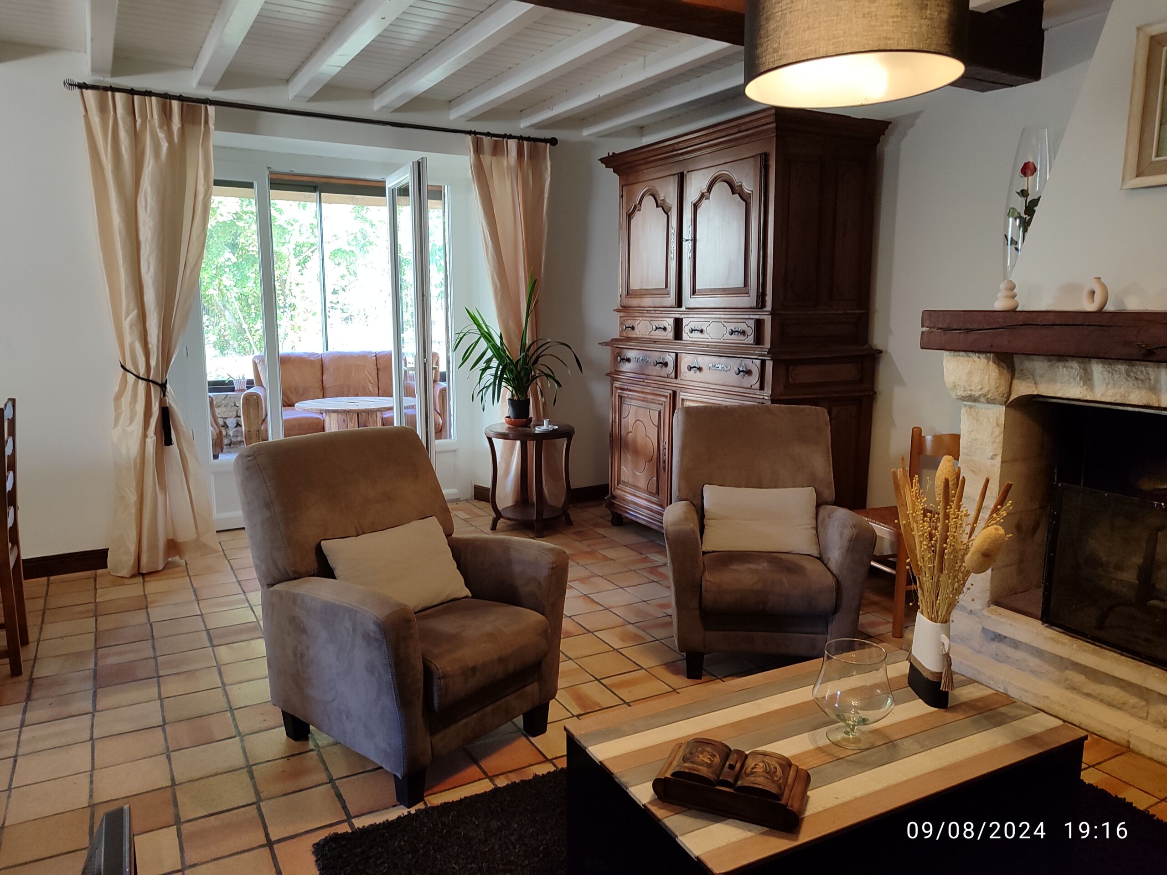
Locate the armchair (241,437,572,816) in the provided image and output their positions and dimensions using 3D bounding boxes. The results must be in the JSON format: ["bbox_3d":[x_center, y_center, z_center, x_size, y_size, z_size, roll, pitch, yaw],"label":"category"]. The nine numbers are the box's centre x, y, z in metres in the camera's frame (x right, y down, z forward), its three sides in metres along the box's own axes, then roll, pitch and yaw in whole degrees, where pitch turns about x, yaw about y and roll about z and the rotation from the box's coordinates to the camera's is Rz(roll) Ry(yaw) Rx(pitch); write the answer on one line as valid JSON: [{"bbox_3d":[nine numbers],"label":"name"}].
[{"bbox_3d":[-0.625,0.510,2.844,0.869,0.975,0.748,8,12,40],"label":"armchair"}]

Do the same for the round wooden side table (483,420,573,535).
[{"bbox_3d":[-0.332,0.259,5.378,0.568,0.649,0.568,0,9,0],"label":"round wooden side table"}]

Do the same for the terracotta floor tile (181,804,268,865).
[{"bbox_3d":[-0.941,1.046,2.218,0.196,0.014,0.196,-5,10,-29],"label":"terracotta floor tile"}]

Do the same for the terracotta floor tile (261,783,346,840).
[{"bbox_3d":[-0.806,1.079,2.427,0.200,0.015,0.200,-5,11,-29],"label":"terracotta floor tile"}]

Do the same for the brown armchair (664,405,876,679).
[{"bbox_3d":[0.694,0.374,3.401,0.740,0.960,0.800,1,9,5],"label":"brown armchair"}]

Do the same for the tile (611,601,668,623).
[{"bbox_3d":[0.255,0.813,3.881,0.200,0.018,0.200,-5,11,-29],"label":"tile"}]

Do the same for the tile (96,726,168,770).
[{"bbox_3d":[-1.419,0.978,2.646,0.196,0.014,0.196,-5,10,-29],"label":"tile"}]

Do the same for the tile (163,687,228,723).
[{"bbox_3d":[-1.369,0.954,2.981,0.200,0.018,0.200,-5,11,-29],"label":"tile"}]

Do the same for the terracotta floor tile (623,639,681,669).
[{"bbox_3d":[0.284,0.908,3.504,0.200,0.015,0.200,-5,11,-29],"label":"terracotta floor tile"}]

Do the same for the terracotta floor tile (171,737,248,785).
[{"bbox_3d":[-1.155,1.002,2.603,0.198,0.015,0.198,-5,10,-29],"label":"terracotta floor tile"}]

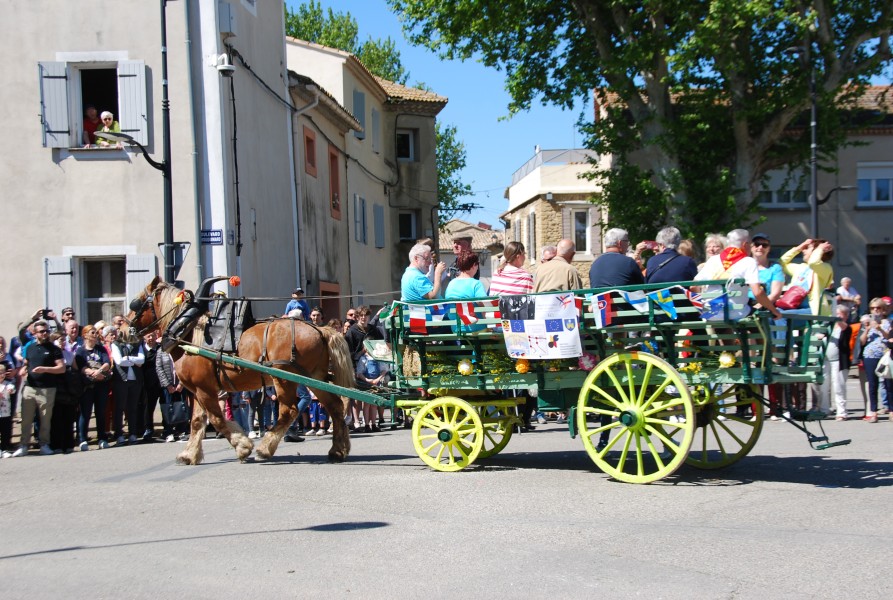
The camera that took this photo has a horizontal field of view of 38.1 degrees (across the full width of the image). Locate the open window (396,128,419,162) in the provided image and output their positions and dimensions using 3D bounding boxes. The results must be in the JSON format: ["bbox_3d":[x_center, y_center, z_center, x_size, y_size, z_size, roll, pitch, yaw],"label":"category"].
[{"bbox_3d":[-1.164,-4.613,38.600,0.740,1.010,0.160,-2,1,-25],"label":"open window"}]

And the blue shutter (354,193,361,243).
[{"bbox_3d":[-2.313,-2.118,33.600,0.060,1.250,0.500,-1,1,13],"label":"blue shutter"}]

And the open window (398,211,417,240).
[{"bbox_3d":[-1.149,-2.224,38.600,0.660,0.920,0.150,-2,1,-25],"label":"open window"}]

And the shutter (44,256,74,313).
[{"bbox_3d":[-6.024,-0.008,20.100,0.450,1.380,0.060,-1,1,-5],"label":"shutter"}]

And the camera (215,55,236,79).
[{"bbox_3d":[-3.434,-3.612,20.000,0.310,0.370,0.320,-2,1,-37],"label":"camera"}]

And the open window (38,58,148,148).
[{"bbox_3d":[-5.515,-3.062,20.200,1.700,1.400,0.280,-1,1,0],"label":"open window"}]

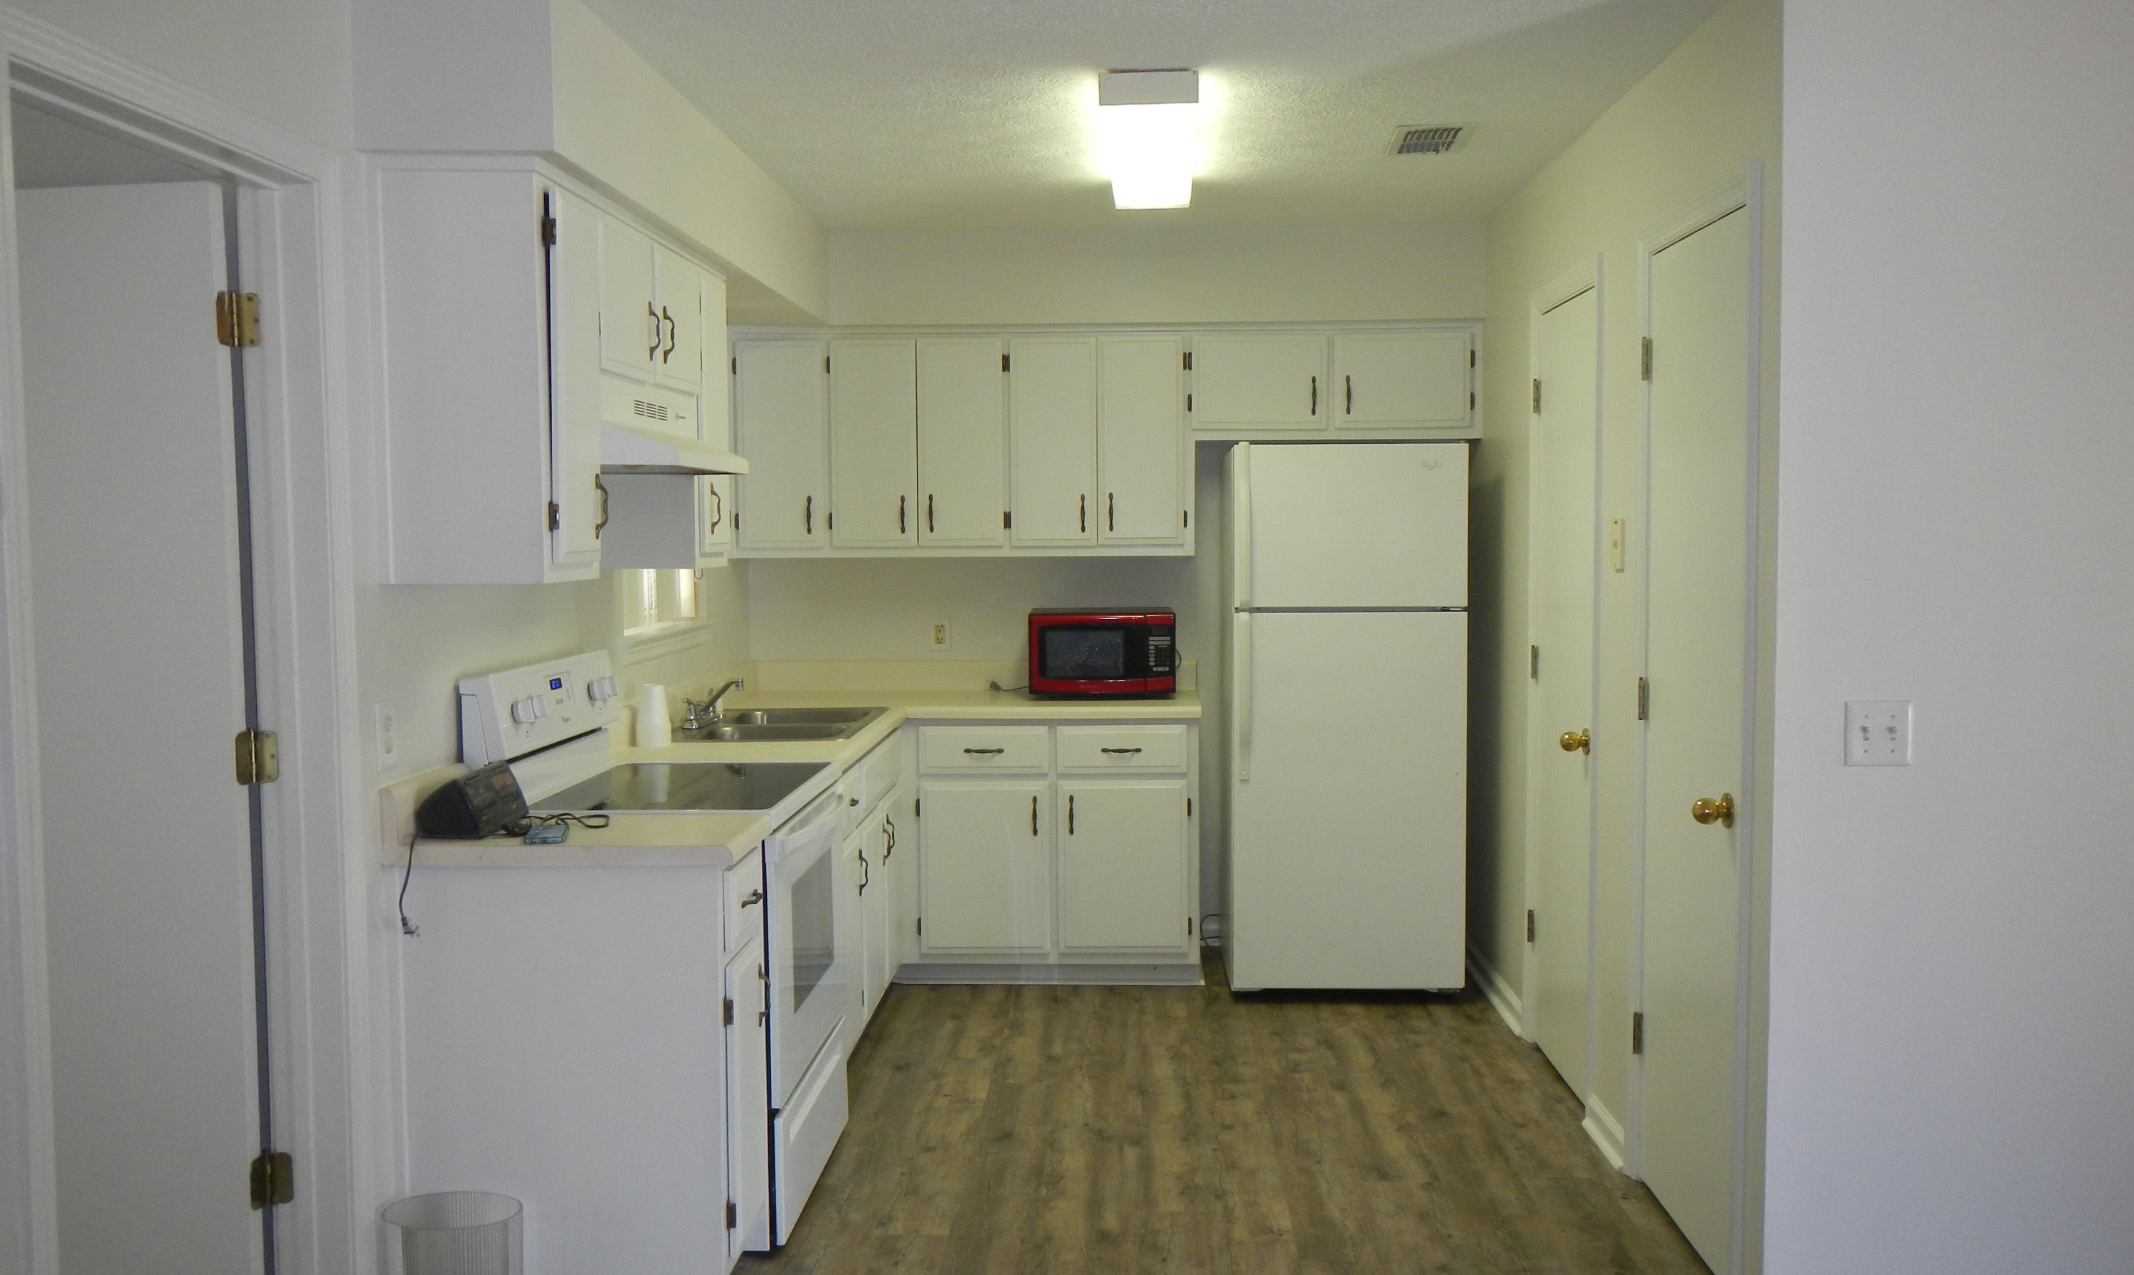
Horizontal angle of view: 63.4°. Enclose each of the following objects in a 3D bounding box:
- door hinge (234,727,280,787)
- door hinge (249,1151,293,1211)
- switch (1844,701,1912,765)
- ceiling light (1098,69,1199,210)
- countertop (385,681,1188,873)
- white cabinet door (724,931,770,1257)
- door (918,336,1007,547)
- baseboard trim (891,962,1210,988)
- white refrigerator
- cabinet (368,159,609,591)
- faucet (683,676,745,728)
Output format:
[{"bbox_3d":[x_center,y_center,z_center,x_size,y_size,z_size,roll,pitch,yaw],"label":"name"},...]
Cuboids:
[{"bbox_3d":[-1.385,0.205,2.951,0.078,0.095,0.030,0,4,2],"label":"door hinge"},{"bbox_3d":[-1.388,0.954,3.017,0.055,0.092,0.045,0,4,3],"label":"door hinge"},{"bbox_3d":[1.404,0.167,2.987,0.115,0.114,0.012,0,4,3],"label":"switch"},{"bbox_3d":[0.203,-1.206,4.258,0.210,0.082,1.230,0,4,2],"label":"ceiling light"},{"bbox_3d":[-0.393,0.284,4.558,1.550,0.042,3.020,0,4,2],"label":"countertop"},{"bbox_3d":[-0.608,0.852,3.282,0.024,0.535,0.262,0,4,3],"label":"white cabinet door"},{"bbox_3d":[-0.349,-0.641,5.731,0.286,0.678,0.028,0,4,3],"label":"door"},{"bbox_3d":[-0.058,1.080,5.557,1.000,0.088,0.022,0,4,3],"label":"baseboard trim"},{"bbox_3d":[0.884,0.253,5.635,0.715,1.710,0.710,0,4,1],"label":"white refrigerator"},{"bbox_3d":[-1.068,-0.480,3.226,0.322,0.748,0.325,0,4,2],"label":"cabinet"},{"bbox_3d":[-0.982,0.178,4.865,0.160,0.135,0.250,0,4,2],"label":"faucet"}]

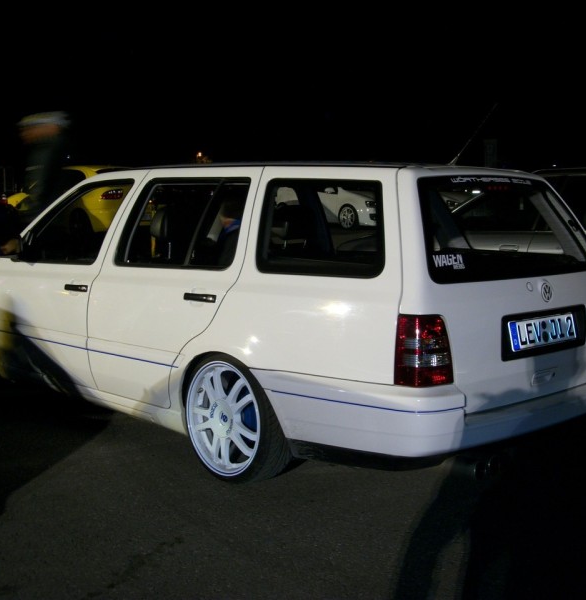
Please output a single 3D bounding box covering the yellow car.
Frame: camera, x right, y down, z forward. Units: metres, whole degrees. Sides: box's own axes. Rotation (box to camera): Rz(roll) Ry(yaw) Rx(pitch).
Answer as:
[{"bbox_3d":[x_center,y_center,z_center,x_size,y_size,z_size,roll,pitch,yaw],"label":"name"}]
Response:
[{"bbox_3d":[-3.831,-1.790,18.287,1.760,1.450,4.250,-6,9,-40],"label":"yellow car"}]

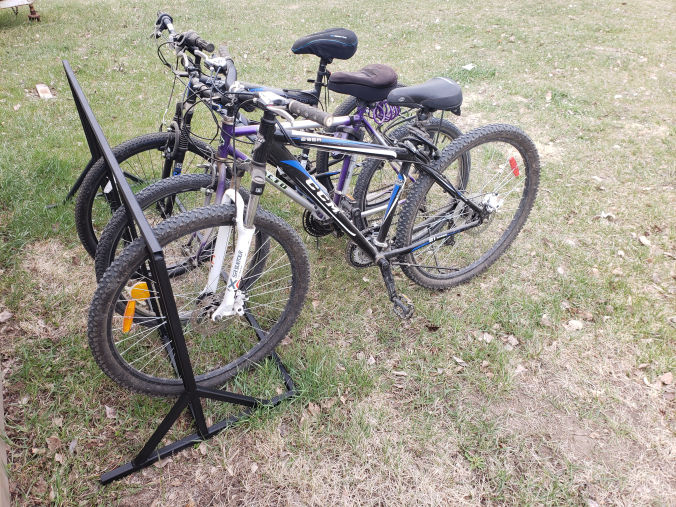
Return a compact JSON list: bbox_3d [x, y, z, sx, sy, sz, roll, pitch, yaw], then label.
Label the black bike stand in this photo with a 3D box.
[{"bbox_3d":[-0.891,-0.177,2.094,0.650,0.760,1.884,-19,40,-23],"label":"black bike stand"}]

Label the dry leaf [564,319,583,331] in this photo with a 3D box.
[{"bbox_3d":[0.957,0.289,2.054,0.075,0.020,0.060,21,42,26],"label":"dry leaf"}]

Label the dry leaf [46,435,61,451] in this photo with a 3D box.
[{"bbox_3d":[-0.922,0.612,1.645,0.048,0.020,0.058,-31,46,-34],"label":"dry leaf"}]

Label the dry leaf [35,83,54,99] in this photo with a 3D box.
[{"bbox_3d":[-2.508,-1.391,4.346,0.130,0.040,0.280,-19,41,-23],"label":"dry leaf"}]

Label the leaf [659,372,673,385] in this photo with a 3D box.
[{"bbox_3d":[1.183,0.451,1.834,0.052,0.020,0.052,30,46,34],"label":"leaf"}]

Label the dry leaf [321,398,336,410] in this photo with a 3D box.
[{"bbox_3d":[-0.033,0.522,1.755,0.055,0.020,0.050,-2,37,-2],"label":"dry leaf"}]

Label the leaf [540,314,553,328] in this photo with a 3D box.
[{"bbox_3d":[0.851,0.277,2.071,0.050,0.020,0.065,18,41,23],"label":"leaf"}]

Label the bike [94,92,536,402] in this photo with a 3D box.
[{"bbox_3d":[0.071,-0.128,1.763,1.830,1.060,0.640,-19,41,-24],"label":"bike"}]

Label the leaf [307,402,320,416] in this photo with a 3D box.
[{"bbox_3d":[-0.084,0.534,1.739,0.048,0.020,0.055,-3,37,-4],"label":"leaf"}]

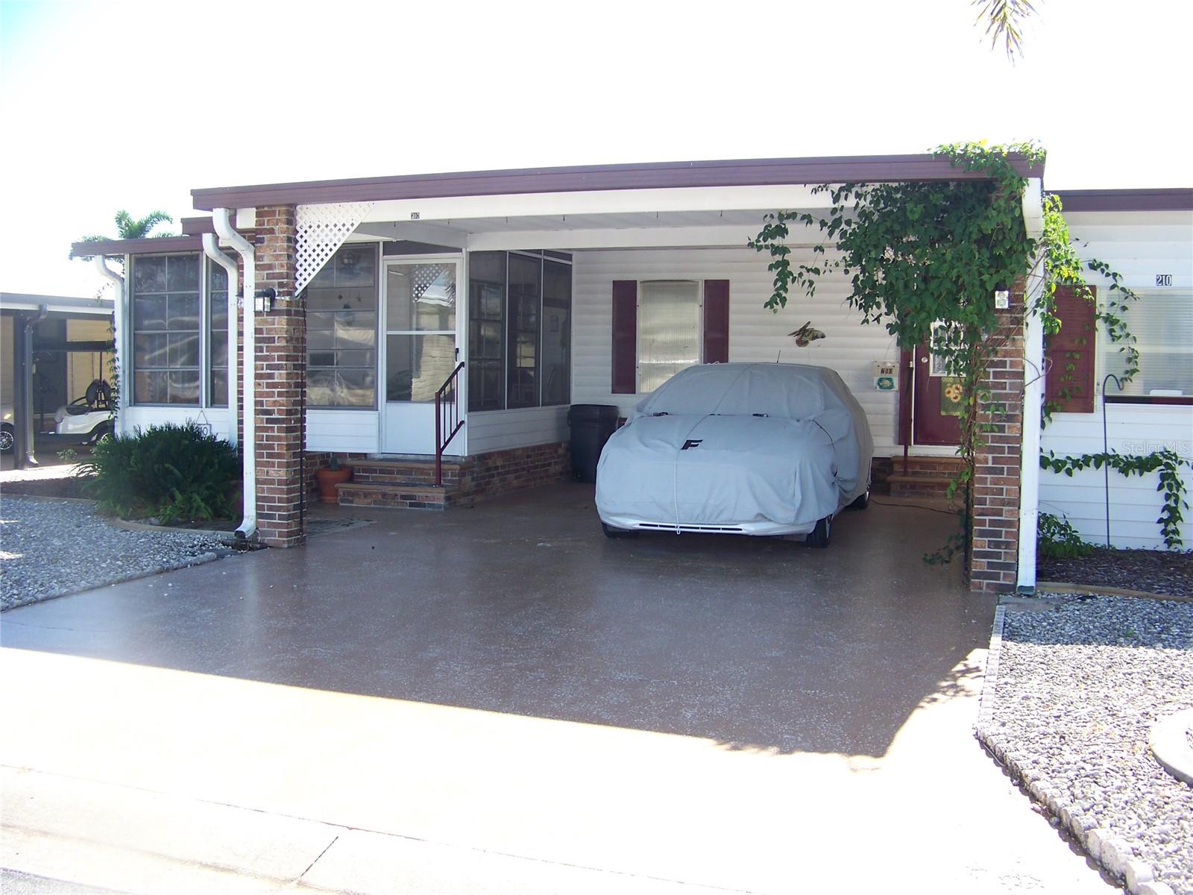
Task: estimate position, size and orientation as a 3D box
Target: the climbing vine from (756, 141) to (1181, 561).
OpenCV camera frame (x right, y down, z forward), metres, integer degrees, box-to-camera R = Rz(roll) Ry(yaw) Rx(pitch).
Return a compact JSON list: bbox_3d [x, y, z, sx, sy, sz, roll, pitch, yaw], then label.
[{"bbox_3d":[2.425,-0.534,7.962,2.770,2.670,1.700,2,4,19],"label":"climbing vine"}]

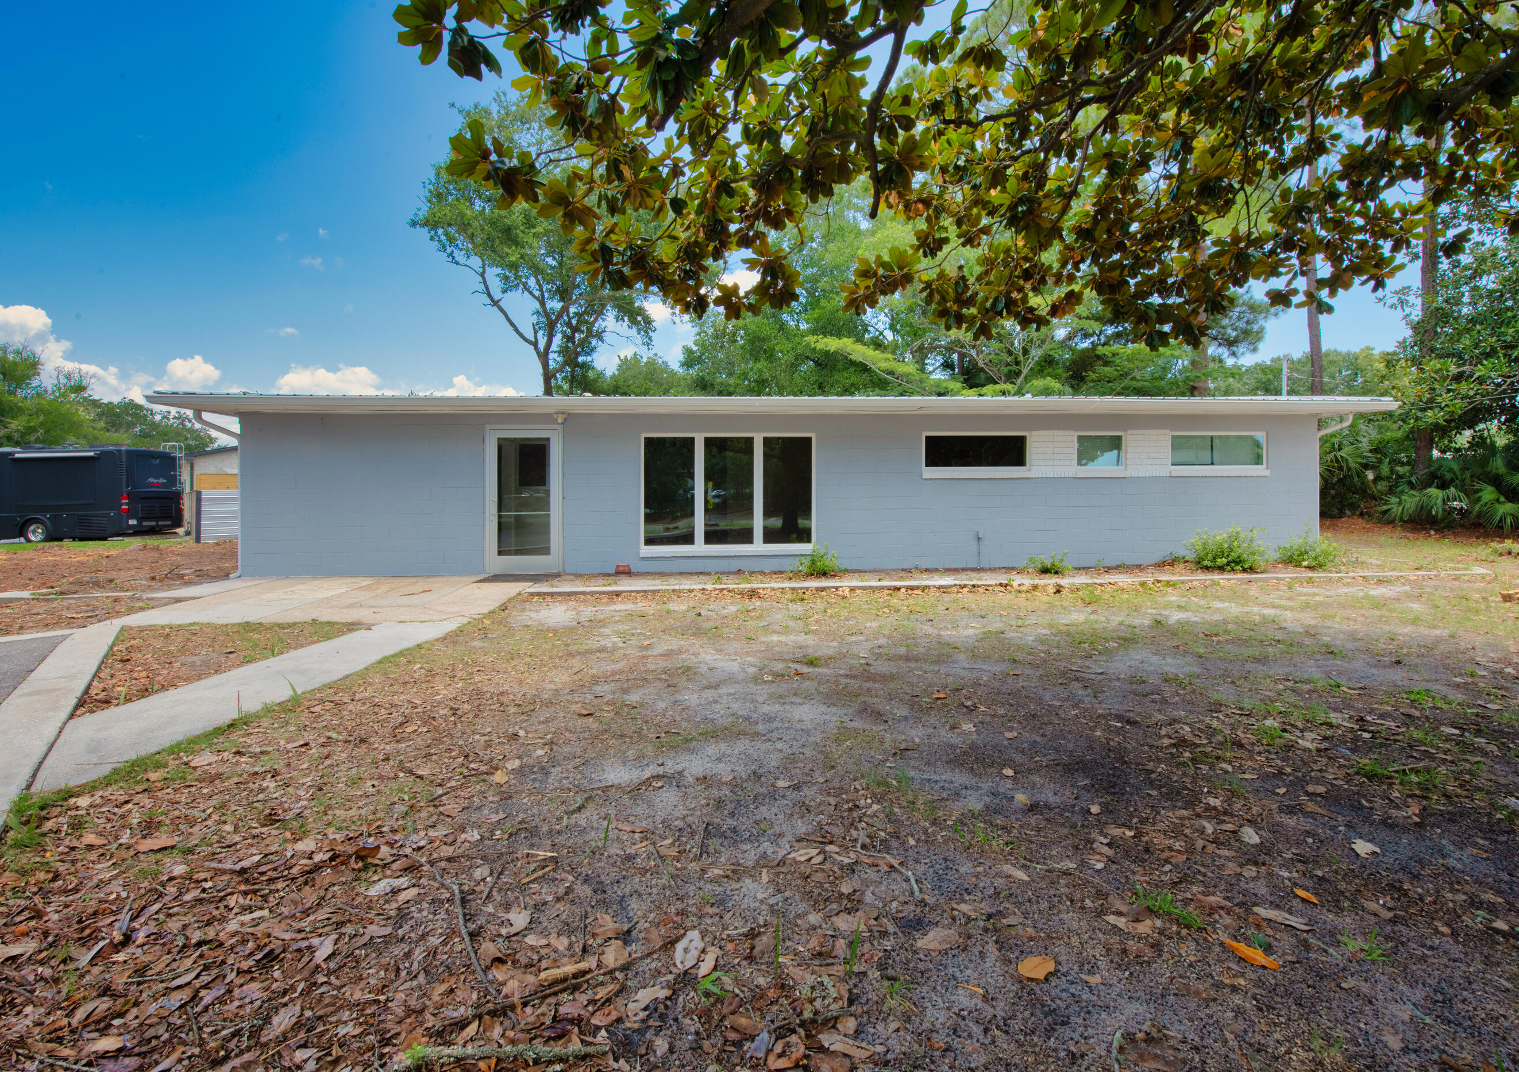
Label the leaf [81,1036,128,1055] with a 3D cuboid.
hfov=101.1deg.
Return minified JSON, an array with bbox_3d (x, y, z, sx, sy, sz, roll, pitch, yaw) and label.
[{"bbox_3d":[-1.559,1.217,1.493,0.090,0.030,0.057,0,3,-2],"label":"leaf"}]

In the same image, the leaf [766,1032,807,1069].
[{"bbox_3d":[0.062,1.213,1.471,0.100,0.035,0.062,-2,4,-34],"label":"leaf"}]

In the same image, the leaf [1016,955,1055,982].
[{"bbox_3d":[0.776,1.207,1.752,0.128,0.020,0.073,-3,4,-38],"label":"leaf"}]

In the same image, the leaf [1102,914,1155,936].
[{"bbox_3d":[1.147,1.197,1.922,0.151,0.020,0.068,0,3,8],"label":"leaf"}]

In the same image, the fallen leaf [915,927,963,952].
[{"bbox_3d":[0.538,1.198,1.855,0.076,0.022,0.132,3,4,42],"label":"fallen leaf"}]

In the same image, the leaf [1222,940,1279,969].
[{"bbox_3d":[1.414,1.202,1.799,0.068,0.025,0.125,-2,4,-27],"label":"leaf"}]

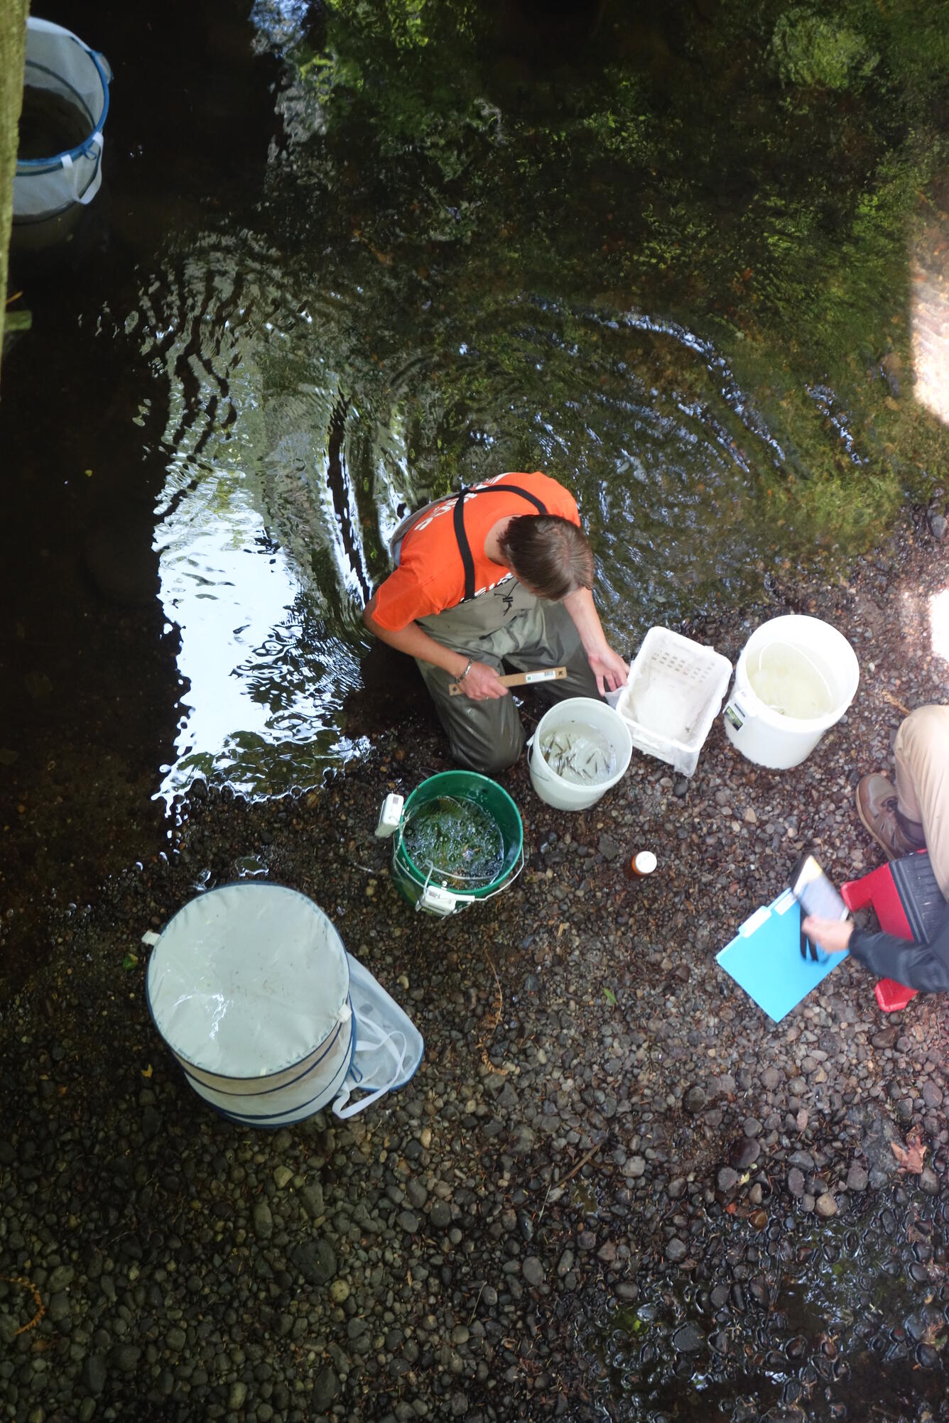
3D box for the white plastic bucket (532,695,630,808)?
[{"bbox_3d":[0.266,0.122,5.455,0.250,0.225,0.250,2,68,-6],"label":"white plastic bucket"}]

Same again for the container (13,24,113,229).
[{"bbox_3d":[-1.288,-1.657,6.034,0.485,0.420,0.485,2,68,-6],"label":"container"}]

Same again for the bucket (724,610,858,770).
[{"bbox_3d":[0.821,-0.039,5.525,0.302,0.365,0.302,2,68,-6],"label":"bucket"}]

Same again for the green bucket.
[{"bbox_3d":[-0.054,0.348,5.240,0.303,0.367,0.303,2,68,-6],"label":"green bucket"}]

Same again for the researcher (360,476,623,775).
[{"bbox_3d":[0.011,-0.286,5.169,0.630,1.060,0.680,-27,74,-16],"label":"researcher"}]

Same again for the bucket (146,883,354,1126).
[{"bbox_3d":[-0.512,0.706,4.955,0.455,0.550,0.455,2,68,-6],"label":"bucket"}]

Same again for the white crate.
[{"bbox_3d":[0.520,-0.031,5.579,0.245,0.150,0.285,25,67,3],"label":"white crate"}]

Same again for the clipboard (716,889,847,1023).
[{"bbox_3d":[0.801,0.621,5.416,0.298,0.015,0.240,-40,78,-19],"label":"clipboard"}]

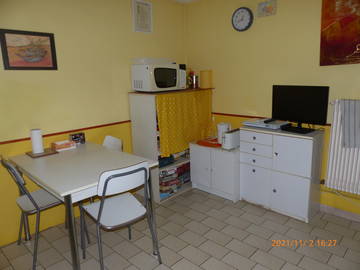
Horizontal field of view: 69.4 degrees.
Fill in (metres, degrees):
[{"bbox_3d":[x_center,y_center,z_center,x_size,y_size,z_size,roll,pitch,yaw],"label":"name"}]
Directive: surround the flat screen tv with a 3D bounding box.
[{"bbox_3d":[1.129,-0.252,2.501,0.210,0.428,0.524,-14,17,-43],"label":"flat screen tv"}]

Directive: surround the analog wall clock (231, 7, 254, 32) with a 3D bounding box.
[{"bbox_3d":[0.698,-1.293,2.921,0.042,0.273,0.274,-14,17,-43],"label":"analog wall clock"}]

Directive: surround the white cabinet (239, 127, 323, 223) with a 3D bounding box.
[{"bbox_3d":[1.054,0.354,2.746,0.322,0.844,0.734,-14,17,-43],"label":"white cabinet"}]

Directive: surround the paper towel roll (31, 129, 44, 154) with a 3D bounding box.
[{"bbox_3d":[-1.290,0.060,2.353,0.102,0.220,0.102,-14,17,-43],"label":"paper towel roll"}]

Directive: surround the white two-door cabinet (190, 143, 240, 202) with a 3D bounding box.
[{"bbox_3d":[0.537,0.391,3.213,0.438,0.605,0.637,-14,17,-43],"label":"white two-door cabinet"}]

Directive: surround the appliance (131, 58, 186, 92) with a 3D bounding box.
[{"bbox_3d":[-0.235,-0.671,3.035,0.553,0.304,0.336,-14,17,-43],"label":"appliance"}]

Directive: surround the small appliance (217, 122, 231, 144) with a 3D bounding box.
[{"bbox_3d":[0.508,-0.009,3.040,0.189,0.249,0.147,-2,13,1],"label":"small appliance"}]

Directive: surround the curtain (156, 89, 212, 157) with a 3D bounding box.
[{"bbox_3d":[0.104,-0.165,3.088,0.903,0.693,0.045,-14,17,-43],"label":"curtain"}]

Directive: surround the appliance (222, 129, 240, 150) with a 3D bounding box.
[{"bbox_3d":[0.585,0.037,2.957,0.270,0.193,0.144,-14,17,-43],"label":"appliance"}]

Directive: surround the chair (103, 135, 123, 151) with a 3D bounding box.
[{"bbox_3d":[-0.780,0.471,2.495,0.504,0.847,0.406,-14,17,-43],"label":"chair"}]

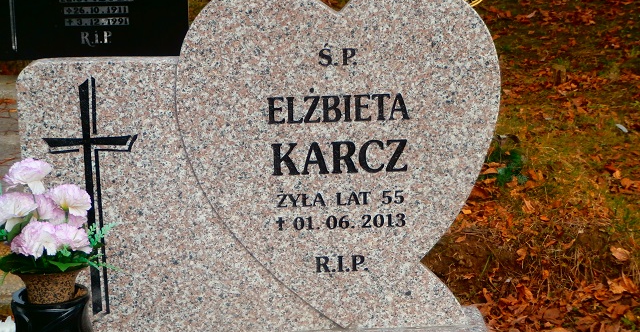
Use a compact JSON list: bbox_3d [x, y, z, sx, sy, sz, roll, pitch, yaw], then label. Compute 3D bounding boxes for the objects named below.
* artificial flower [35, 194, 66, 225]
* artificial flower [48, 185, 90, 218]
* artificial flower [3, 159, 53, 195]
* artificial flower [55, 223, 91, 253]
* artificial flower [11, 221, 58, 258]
[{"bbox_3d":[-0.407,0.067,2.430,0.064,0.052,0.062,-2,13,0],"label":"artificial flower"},{"bbox_3d":[-0.378,0.052,2.400,0.064,0.050,0.062,-1,14,-24],"label":"artificial flower"},{"bbox_3d":[-0.442,0.016,2.400,0.074,0.052,0.068,-11,13,11],"label":"artificial flower"},{"bbox_3d":[-0.370,0.108,2.370,0.060,0.050,0.060,-5,23,-24],"label":"artificial flower"},{"bbox_3d":[-0.424,0.109,2.360,0.071,0.056,0.062,-4,24,9],"label":"artificial flower"}]

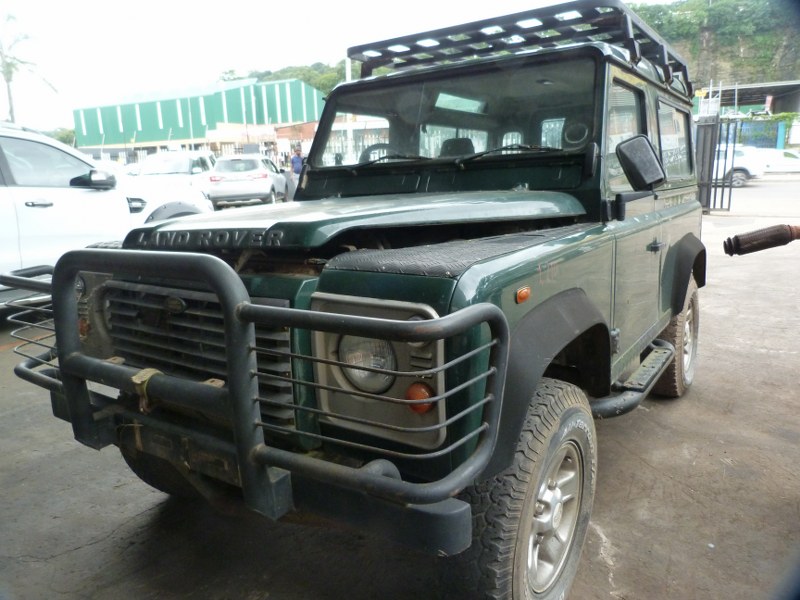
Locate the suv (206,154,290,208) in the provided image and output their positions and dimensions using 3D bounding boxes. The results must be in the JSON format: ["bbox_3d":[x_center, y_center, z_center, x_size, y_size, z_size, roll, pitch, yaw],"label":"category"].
[{"bbox_3d":[-4.850,-3.838,18.900,1.840,1.660,4.500,-3,12,-3],"label":"suv"}]

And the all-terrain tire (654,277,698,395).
[{"bbox_3d":[1.734,0.221,3.685,0.255,0.800,0.800,5,13,34],"label":"all-terrain tire"}]

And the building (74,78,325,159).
[{"bbox_3d":[-22.734,-19.200,69.013,22.400,12.029,18.500,5,14,30],"label":"building"}]

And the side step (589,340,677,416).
[{"bbox_3d":[1.128,0.361,2.763,0.220,0.100,1.130,5,13,34],"label":"side step"}]

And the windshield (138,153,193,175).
[{"bbox_3d":[-7.087,-4.104,17.500,1.430,0.620,0.600,-2,12,0],"label":"windshield"}]

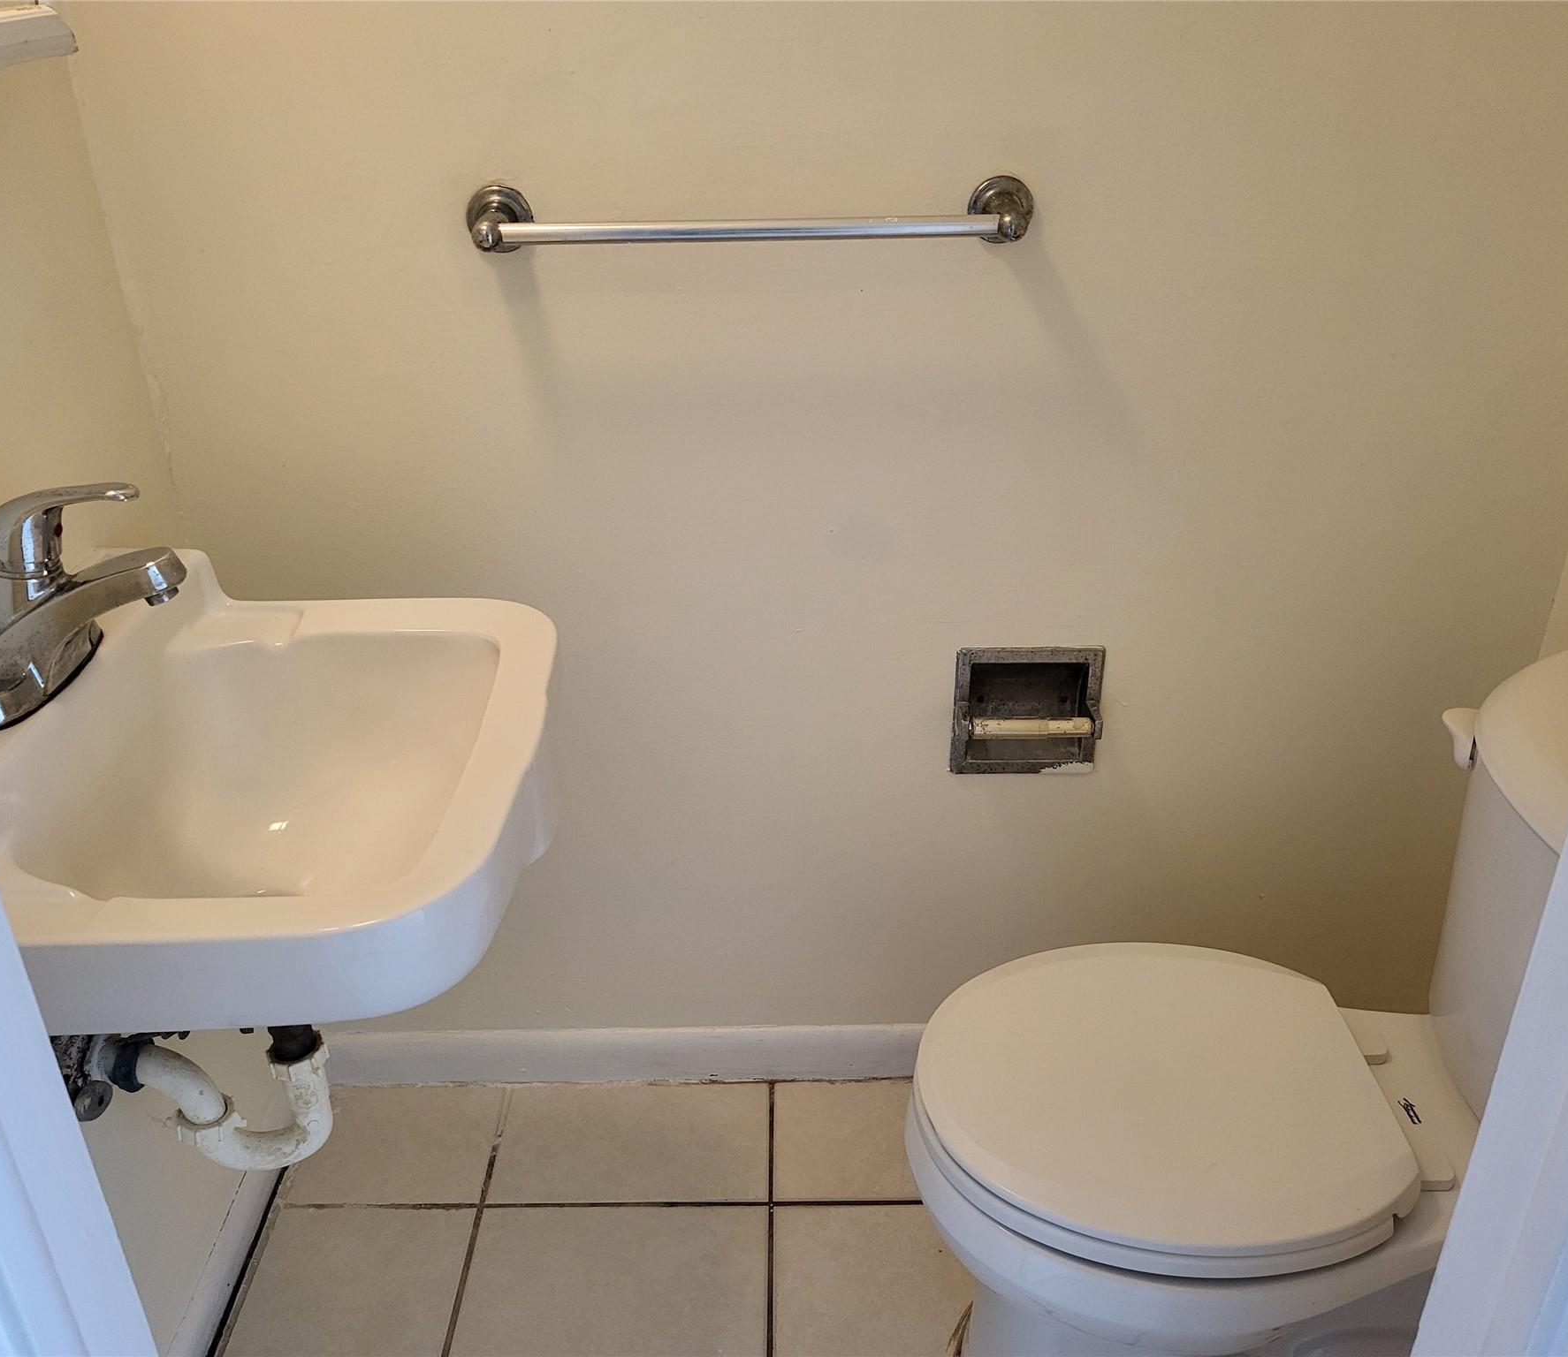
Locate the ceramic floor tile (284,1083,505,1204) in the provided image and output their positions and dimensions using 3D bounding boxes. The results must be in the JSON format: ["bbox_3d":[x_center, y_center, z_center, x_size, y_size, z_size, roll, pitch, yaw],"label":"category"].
[{"bbox_3d":[-0.475,0.574,1.671,0.232,0.009,0.187,-1,29,0],"label":"ceramic floor tile"}]

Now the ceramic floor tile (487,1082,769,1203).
[{"bbox_3d":[-0.184,0.570,1.669,0.337,0.009,0.187,-1,29,0],"label":"ceramic floor tile"}]

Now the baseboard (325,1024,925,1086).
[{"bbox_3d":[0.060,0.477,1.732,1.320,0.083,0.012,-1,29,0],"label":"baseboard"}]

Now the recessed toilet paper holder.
[{"bbox_3d":[0.267,0.032,1.507,0.161,0.158,0.064,-1,29,0],"label":"recessed toilet paper holder"}]

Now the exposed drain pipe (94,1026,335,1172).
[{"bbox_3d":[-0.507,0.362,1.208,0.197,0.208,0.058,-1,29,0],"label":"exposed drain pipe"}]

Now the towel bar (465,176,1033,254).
[{"bbox_3d":[-0.031,-0.405,1.207,0.515,0.059,0.074,-1,29,0],"label":"towel bar"}]

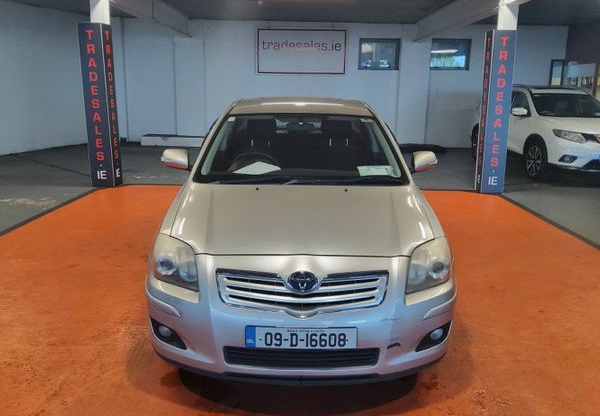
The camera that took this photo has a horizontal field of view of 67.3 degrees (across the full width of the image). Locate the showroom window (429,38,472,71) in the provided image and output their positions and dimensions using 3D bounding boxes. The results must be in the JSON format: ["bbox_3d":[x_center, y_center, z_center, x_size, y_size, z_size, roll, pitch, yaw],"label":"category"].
[{"bbox_3d":[4.279,-4.346,12.759,1.114,0.836,0.120,1,14,0],"label":"showroom window"}]

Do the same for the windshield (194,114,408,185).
[{"bbox_3d":[0.010,-0.458,3.332,1.470,0.140,0.840,1,45,0],"label":"windshield"}]

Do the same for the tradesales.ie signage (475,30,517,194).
[{"bbox_3d":[3.070,-1.478,7.128,0.365,2.470,0.330,1,14,0],"label":"tradesales.ie signage"}]

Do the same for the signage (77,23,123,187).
[{"bbox_3d":[-3.174,-1.584,7.211,0.375,2.490,0.330,1,14,0],"label":"signage"}]

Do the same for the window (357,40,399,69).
[{"bbox_3d":[2.266,-4.347,12.764,1.151,0.834,0.120,1,14,0],"label":"window"}]

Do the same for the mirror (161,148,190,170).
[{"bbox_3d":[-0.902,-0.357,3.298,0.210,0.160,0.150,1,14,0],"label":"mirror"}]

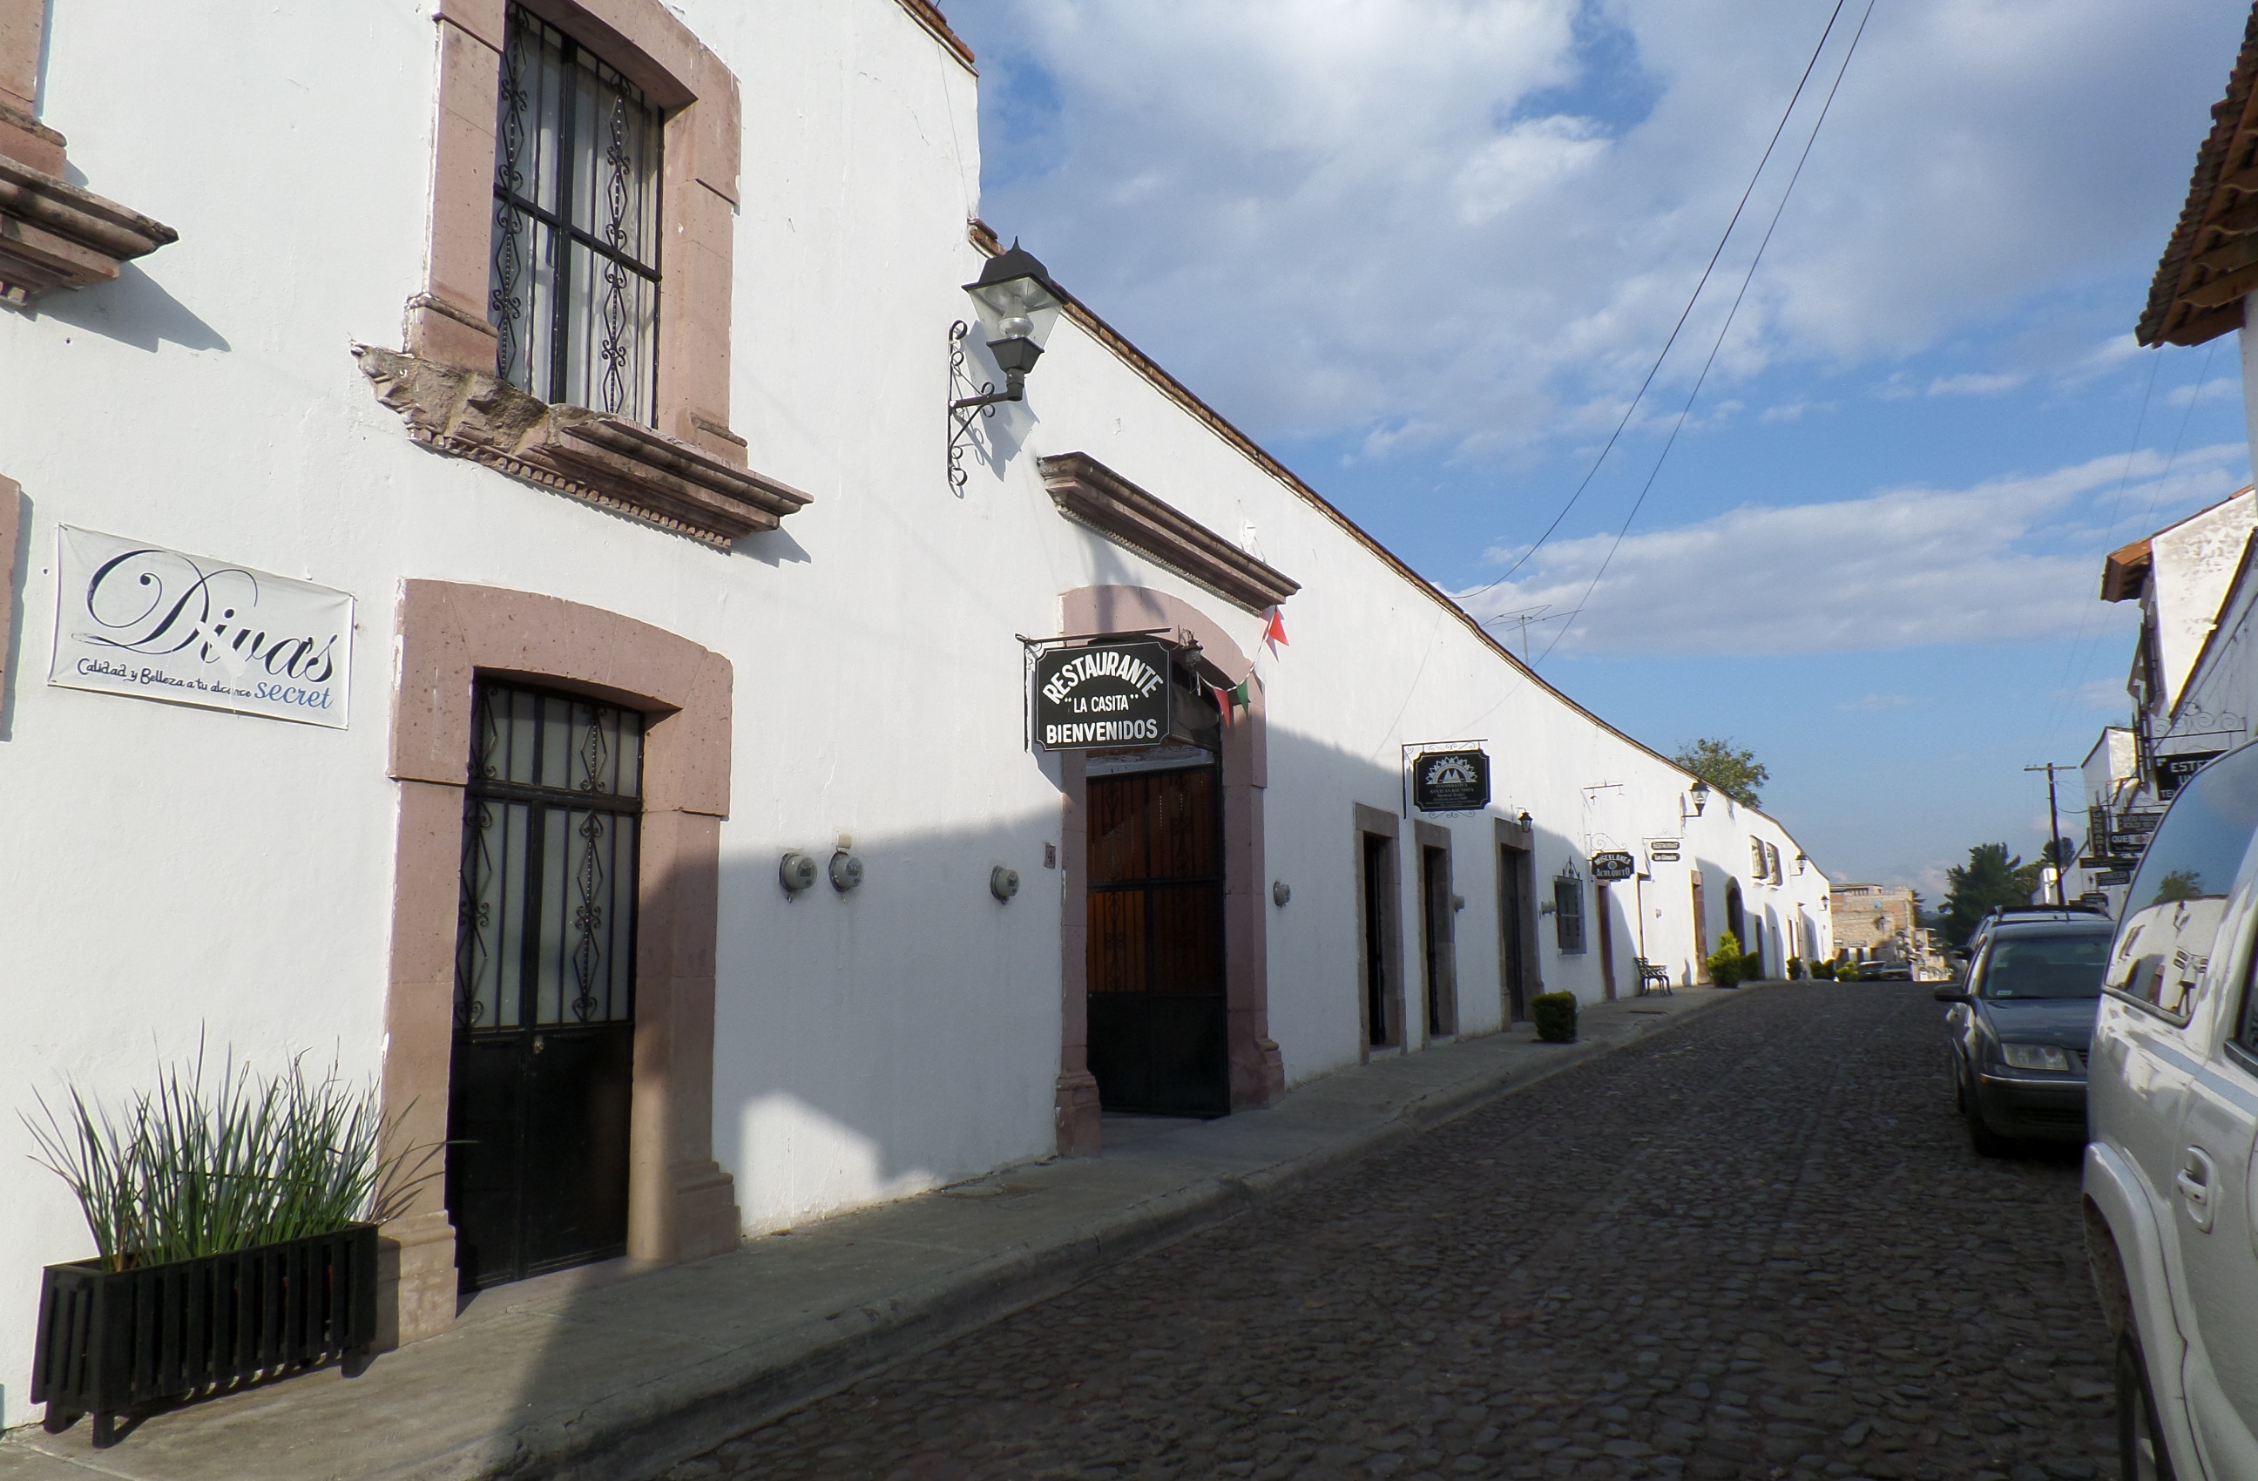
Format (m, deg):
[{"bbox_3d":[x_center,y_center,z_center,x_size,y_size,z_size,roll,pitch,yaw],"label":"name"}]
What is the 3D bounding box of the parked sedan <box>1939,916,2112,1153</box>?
[{"bbox_3d":[6.780,1.982,10.430,1.760,1.490,4.450,-5,-9,27],"label":"parked sedan"}]

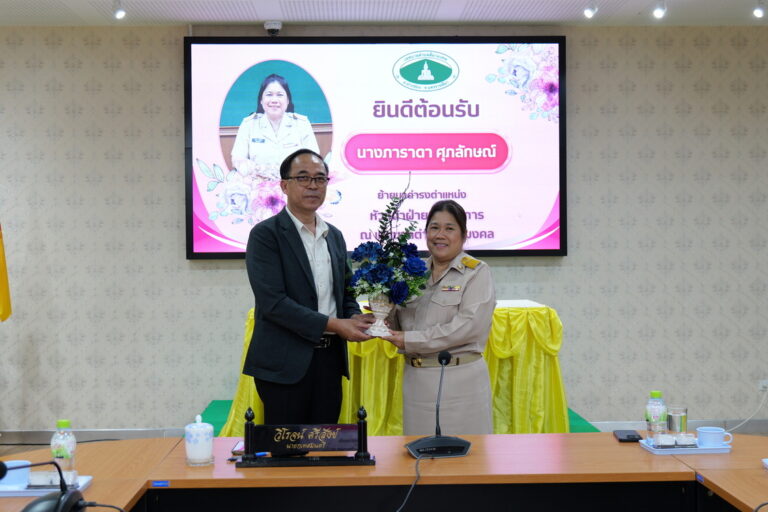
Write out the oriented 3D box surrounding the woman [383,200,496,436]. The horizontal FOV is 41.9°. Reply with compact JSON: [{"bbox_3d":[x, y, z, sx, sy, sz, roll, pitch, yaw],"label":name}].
[{"bbox_3d":[0.209,0.563,3.638,0.460,1.530,0.400,0,1,35],"label":"woman"}]

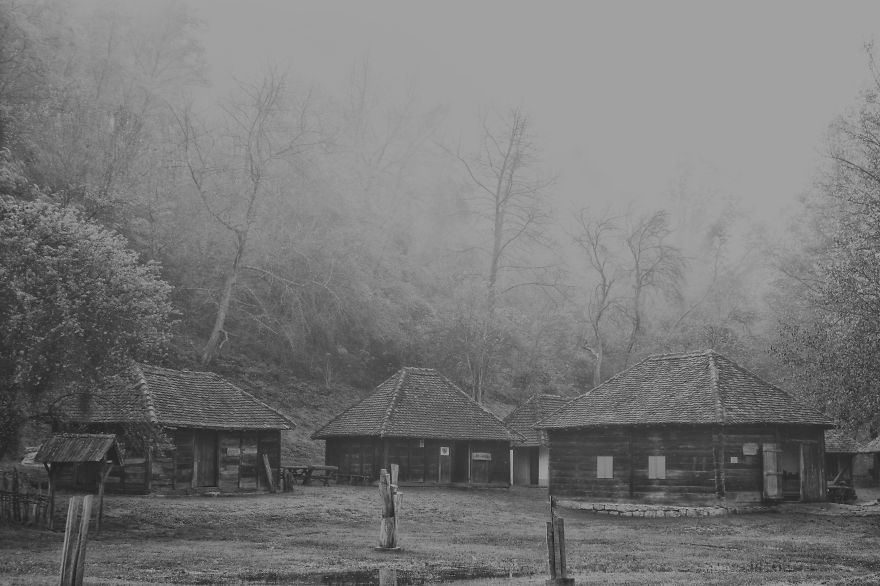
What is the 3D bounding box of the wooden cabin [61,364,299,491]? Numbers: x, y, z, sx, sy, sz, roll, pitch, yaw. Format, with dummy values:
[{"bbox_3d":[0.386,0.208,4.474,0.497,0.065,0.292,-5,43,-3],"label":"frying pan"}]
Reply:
[{"bbox_3d":[-8.629,4.534,39.731,4.550,4.100,7.200,-4,-9,28],"label":"wooden cabin"}]

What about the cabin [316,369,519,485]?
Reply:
[{"bbox_3d":[-0.848,5.284,46.995,6.700,4.600,4.750,7,-10,-38],"label":"cabin"}]

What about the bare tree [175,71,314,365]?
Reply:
[{"bbox_3d":[-10.150,-3.660,62.163,7.100,14.900,6.500,0,-8,0],"label":"bare tree"}]

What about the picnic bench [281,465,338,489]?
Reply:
[{"bbox_3d":[-4.647,6.542,42.802,2.000,0.770,1.400,-1,-8,5],"label":"picnic bench"}]

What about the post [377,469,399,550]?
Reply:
[{"bbox_3d":[-0.876,3.606,19.989,0.350,1.380,0.320,-1,-8,5],"label":"post"}]

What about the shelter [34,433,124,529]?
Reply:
[{"bbox_3d":[-7.336,3.841,24.398,1.400,2.030,1.200,-1,-8,8],"label":"shelter"}]

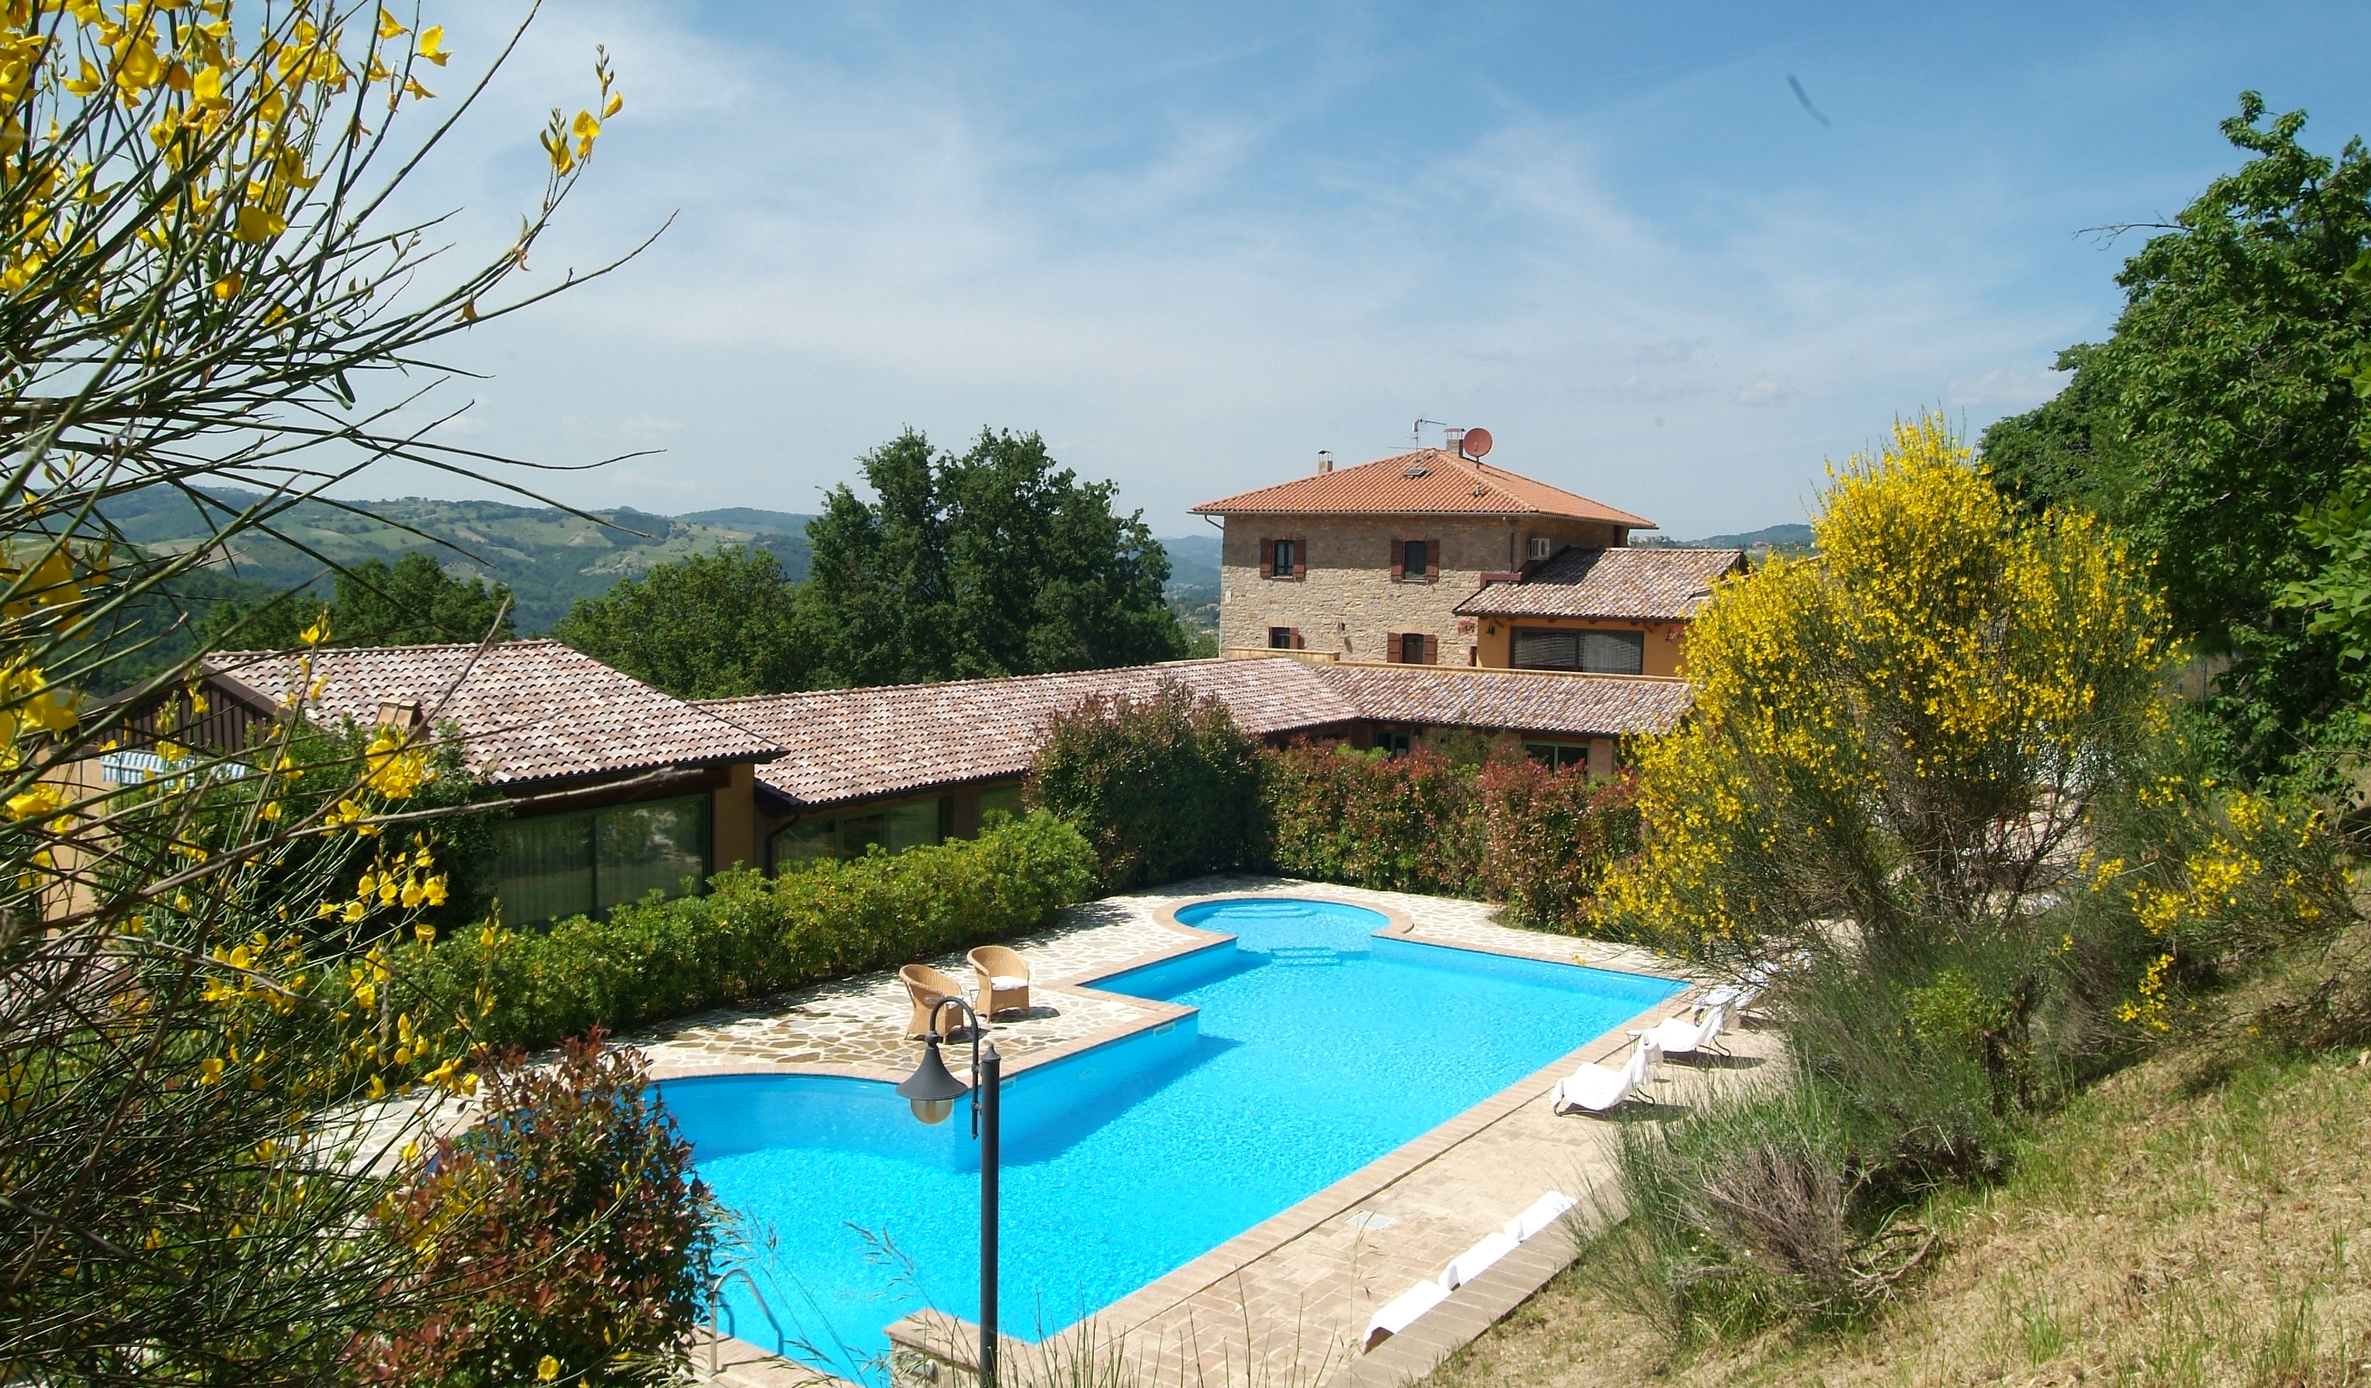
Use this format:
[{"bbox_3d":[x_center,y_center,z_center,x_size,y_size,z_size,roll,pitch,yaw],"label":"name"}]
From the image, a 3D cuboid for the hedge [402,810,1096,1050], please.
[{"bbox_3d":[-5.133,3.069,24.088,1.500,1.600,12.400,4,5,36],"label":"hedge"}]

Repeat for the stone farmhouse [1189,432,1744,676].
[{"bbox_3d":[11.929,-4.588,62.639,17.000,10.100,18.000,3,5,26],"label":"stone farmhouse"}]

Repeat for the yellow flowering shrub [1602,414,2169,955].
[{"bbox_3d":[5.034,0.059,12.559,3.800,4.180,3.600,2,5,22],"label":"yellow flowering shrub"}]

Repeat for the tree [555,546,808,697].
[{"bbox_3d":[-14.603,-0.563,50.287,7.800,7.540,7.200,-1,5,-16],"label":"tree"}]

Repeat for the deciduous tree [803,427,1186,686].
[{"bbox_3d":[-6.269,-2.900,56.443,12.300,11.660,10.800,0,4,-6],"label":"deciduous tree"}]

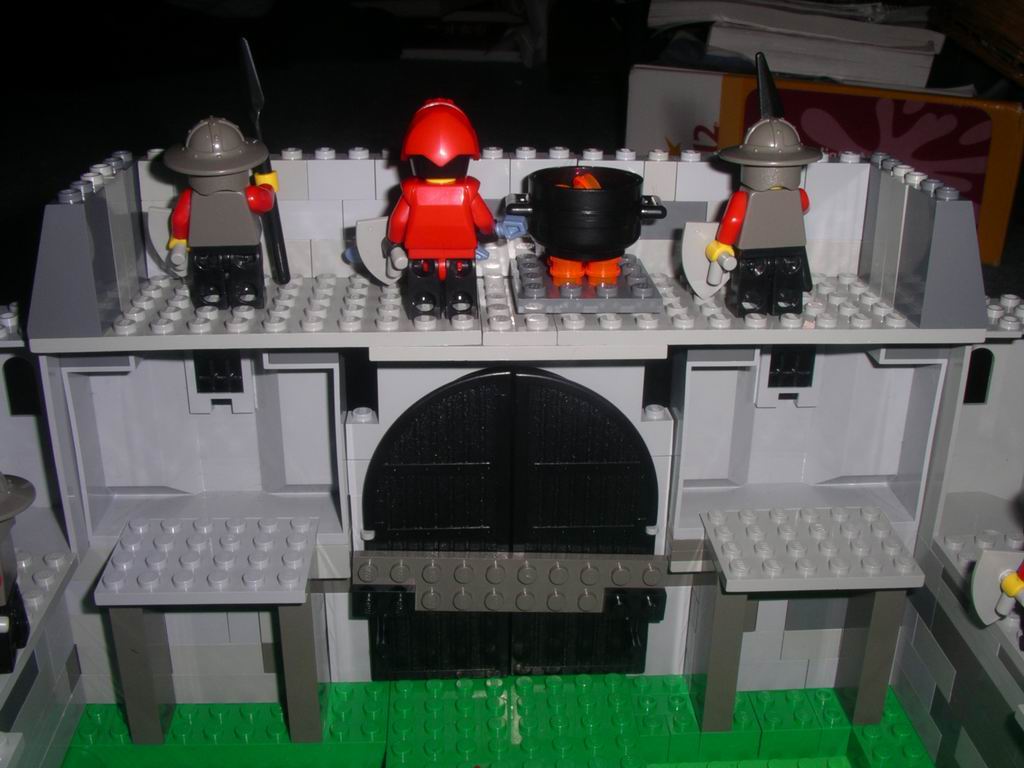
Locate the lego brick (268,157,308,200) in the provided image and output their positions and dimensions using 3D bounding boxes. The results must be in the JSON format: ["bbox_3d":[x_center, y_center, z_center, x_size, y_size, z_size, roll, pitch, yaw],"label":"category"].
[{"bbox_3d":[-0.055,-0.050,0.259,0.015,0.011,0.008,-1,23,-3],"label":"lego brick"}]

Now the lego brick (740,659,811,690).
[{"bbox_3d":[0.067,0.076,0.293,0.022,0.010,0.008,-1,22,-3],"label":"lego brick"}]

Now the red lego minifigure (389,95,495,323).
[{"bbox_3d":[-0.015,-0.038,0.235,0.023,0.047,0.015,-1,23,-3],"label":"red lego minifigure"}]

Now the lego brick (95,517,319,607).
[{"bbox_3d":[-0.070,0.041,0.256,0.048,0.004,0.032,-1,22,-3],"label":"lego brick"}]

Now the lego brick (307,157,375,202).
[{"bbox_3d":[-0.040,-0.050,0.261,0.016,0.010,0.008,-1,22,-3],"label":"lego brick"}]

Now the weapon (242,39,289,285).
[{"bbox_3d":[-0.055,-0.048,0.244,0.004,0.059,0.004,-6,36,-7],"label":"weapon"}]

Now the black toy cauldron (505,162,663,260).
[{"bbox_3d":[0.016,-0.039,0.249,0.036,0.017,0.027,-1,23,-3],"label":"black toy cauldron"}]

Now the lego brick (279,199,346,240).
[{"bbox_3d":[-0.048,-0.041,0.265,0.016,0.010,0.008,-1,22,-3],"label":"lego brick"}]

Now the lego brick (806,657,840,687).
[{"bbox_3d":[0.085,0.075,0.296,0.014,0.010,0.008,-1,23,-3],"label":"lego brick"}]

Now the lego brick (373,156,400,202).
[{"bbox_3d":[-0.025,-0.051,0.263,0.016,0.011,0.008,-1,23,-3],"label":"lego brick"}]

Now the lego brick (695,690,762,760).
[{"bbox_3d":[0.055,0.089,0.287,0.016,0.010,0.016,-1,22,-3],"label":"lego brick"}]

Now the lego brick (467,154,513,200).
[{"bbox_3d":[-0.009,-0.051,0.264,0.016,0.011,0.008,-1,23,-3],"label":"lego brick"}]

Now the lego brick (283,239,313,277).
[{"bbox_3d":[-0.055,-0.031,0.266,0.013,0.010,0.008,-1,22,-3],"label":"lego brick"}]

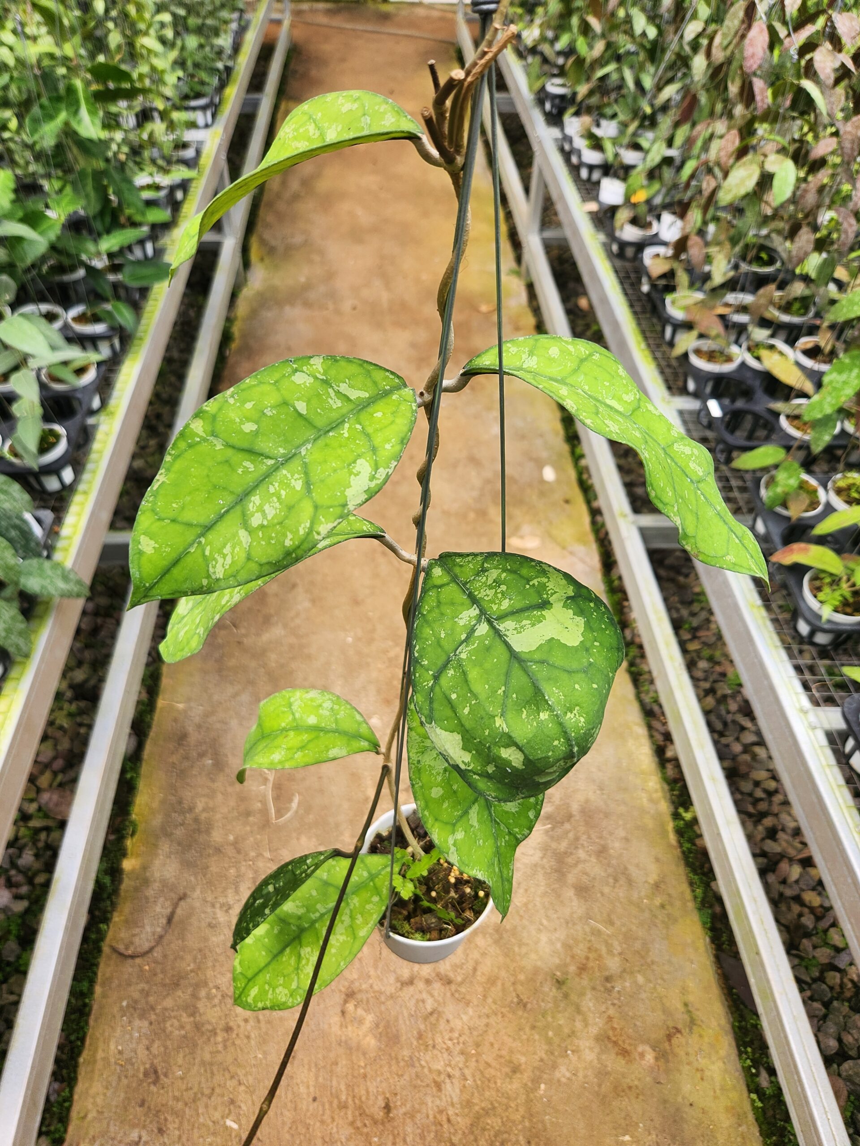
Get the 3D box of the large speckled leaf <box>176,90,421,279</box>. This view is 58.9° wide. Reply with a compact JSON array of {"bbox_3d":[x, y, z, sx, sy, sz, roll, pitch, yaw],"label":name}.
[{"bbox_3d":[-0.036,-0.106,0.207,0.084,0.032,0.043,-21,45,18],"label":"large speckled leaf"}]

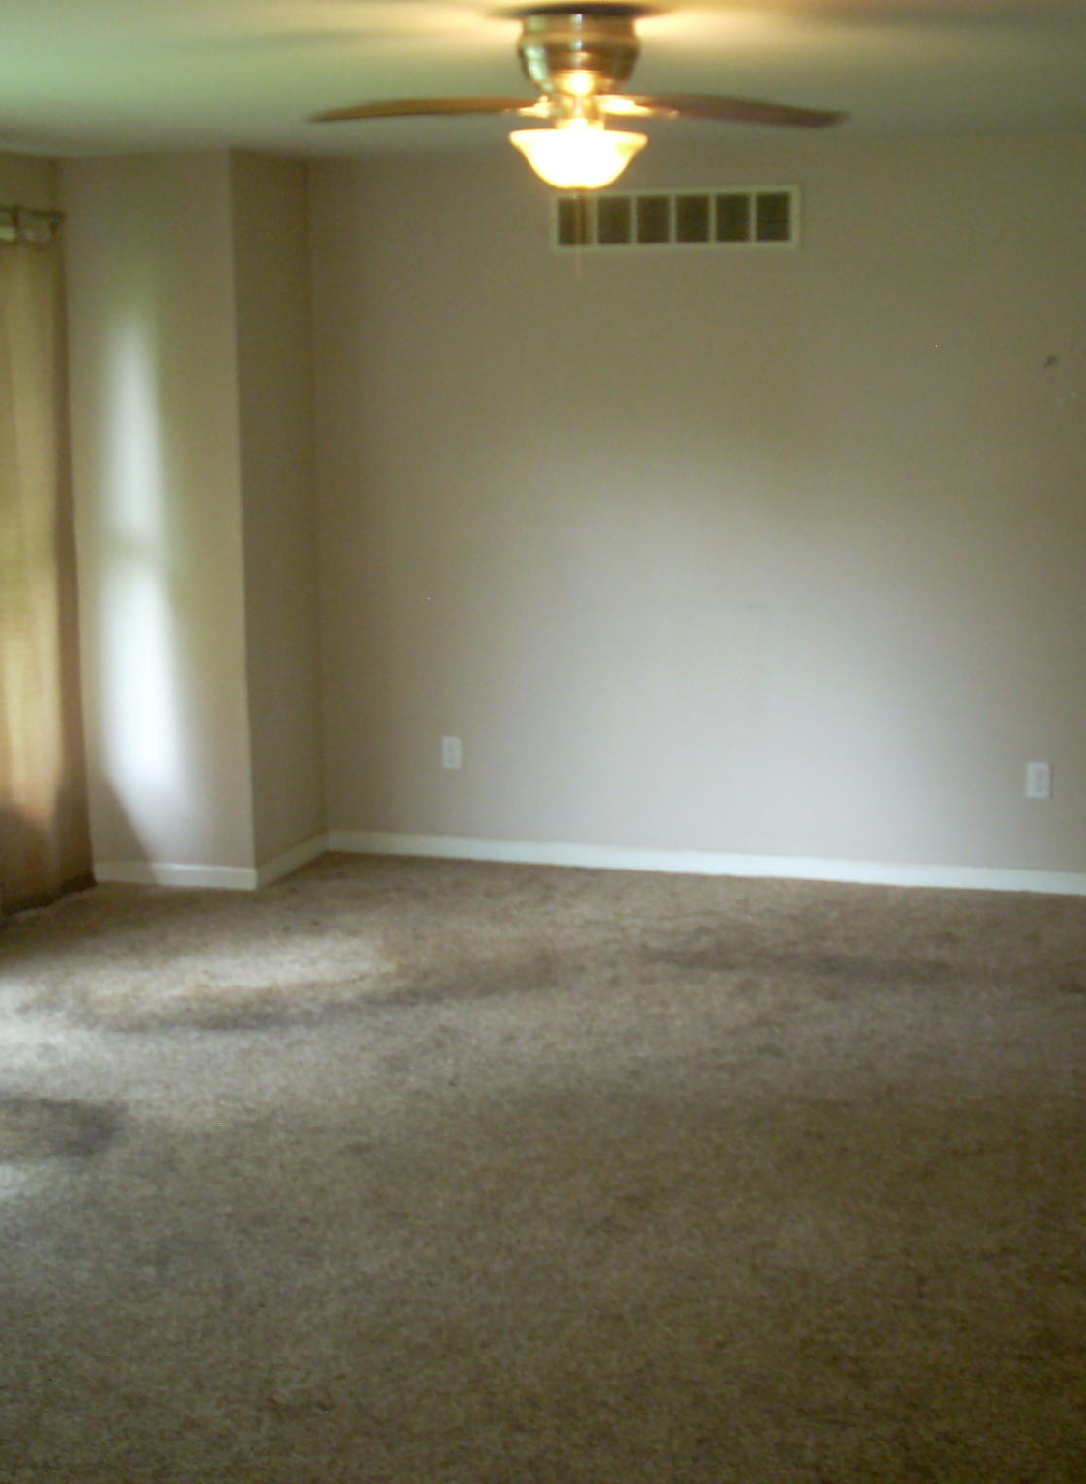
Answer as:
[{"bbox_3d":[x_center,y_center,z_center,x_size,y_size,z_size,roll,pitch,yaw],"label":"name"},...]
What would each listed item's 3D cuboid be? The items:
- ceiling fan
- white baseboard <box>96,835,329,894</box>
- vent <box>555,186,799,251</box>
[{"bbox_3d":[0.077,-1.312,4.340,1.090,0.370,1.090,-1,10,1],"label":"ceiling fan"},{"bbox_3d":[-1.164,0.405,7.499,0.640,0.072,0.610,2,10,17],"label":"white baseboard"},{"bbox_3d":[0.438,-1.716,6.934,0.820,0.200,0.025,2,10,17],"label":"vent"}]

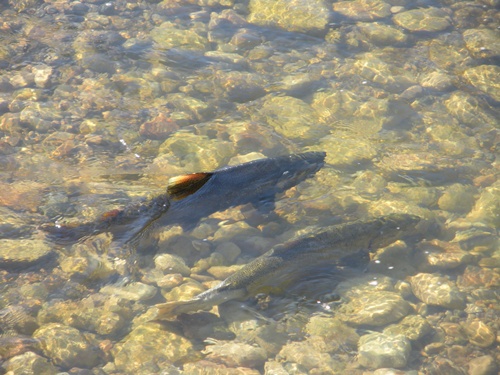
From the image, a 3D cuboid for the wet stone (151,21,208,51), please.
[{"bbox_3d":[-0.202,-0.436,7.455,0.166,0.075,0.133,0,30,0],"label":"wet stone"}]

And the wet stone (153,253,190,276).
[{"bbox_3d":[-0.190,0.189,6.389,0.088,0.054,0.071,0,30,0],"label":"wet stone"}]

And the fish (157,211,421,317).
[{"bbox_3d":[0.089,0.185,6.179,0.739,0.175,0.120,-17,34,-26],"label":"fish"}]

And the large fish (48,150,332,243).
[{"bbox_3d":[-0.160,0.020,6.466,0.770,0.175,0.120,-14,33,-22],"label":"large fish"}]

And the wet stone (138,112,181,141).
[{"bbox_3d":[-0.243,-0.164,6.988,0.113,0.070,0.090,0,30,0],"label":"wet stone"}]

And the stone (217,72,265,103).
[{"bbox_3d":[-0.023,-0.279,7.179,0.138,0.080,0.110,0,30,0],"label":"stone"}]

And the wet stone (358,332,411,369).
[{"bbox_3d":[0.313,0.379,6.041,0.121,0.079,0.097,0,30,0],"label":"wet stone"}]

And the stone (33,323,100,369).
[{"bbox_3d":[-0.427,0.367,6.044,0.158,0.100,0.126,0,30,0],"label":"stone"}]

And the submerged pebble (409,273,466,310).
[{"bbox_3d":[0.451,0.250,6.259,0.140,0.084,0.112,0,30,0],"label":"submerged pebble"}]

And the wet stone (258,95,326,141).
[{"bbox_3d":[0.114,-0.188,6.994,0.183,0.115,0.146,0,30,0],"label":"wet stone"}]

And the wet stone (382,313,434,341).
[{"bbox_3d":[0.372,0.331,6.144,0.118,0.065,0.095,0,30,0],"label":"wet stone"}]

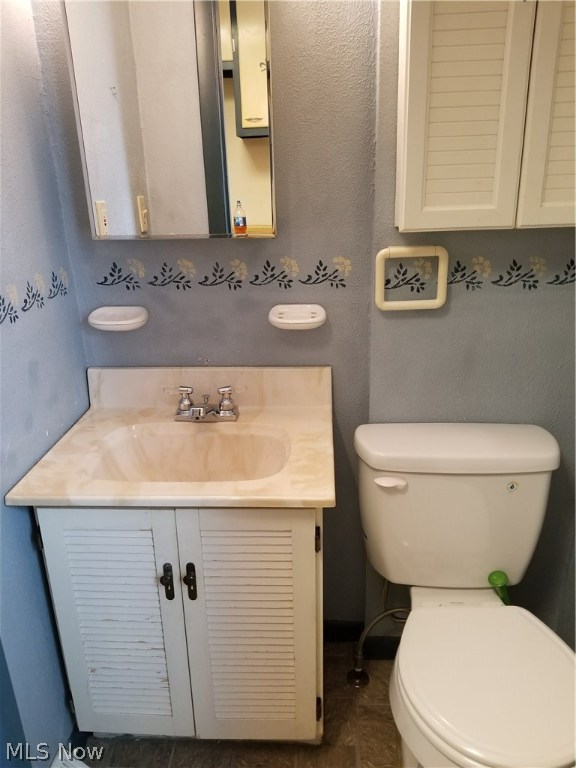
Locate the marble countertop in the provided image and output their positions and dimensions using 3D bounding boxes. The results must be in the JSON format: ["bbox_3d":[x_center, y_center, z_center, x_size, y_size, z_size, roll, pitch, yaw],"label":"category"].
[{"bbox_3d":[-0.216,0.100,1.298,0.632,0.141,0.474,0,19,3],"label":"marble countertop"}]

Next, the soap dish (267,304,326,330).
[{"bbox_3d":[0.022,-0.158,1.402,0.139,0.052,0.083,0,19,3],"label":"soap dish"}]

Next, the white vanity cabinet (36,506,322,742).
[{"bbox_3d":[-0.206,0.472,1.458,0.581,0.695,0.420,0,19,3],"label":"white vanity cabinet"}]

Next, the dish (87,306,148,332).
[{"bbox_3d":[-0.426,-0.157,1.425,0.140,0.052,0.083,0,19,3],"label":"dish"}]

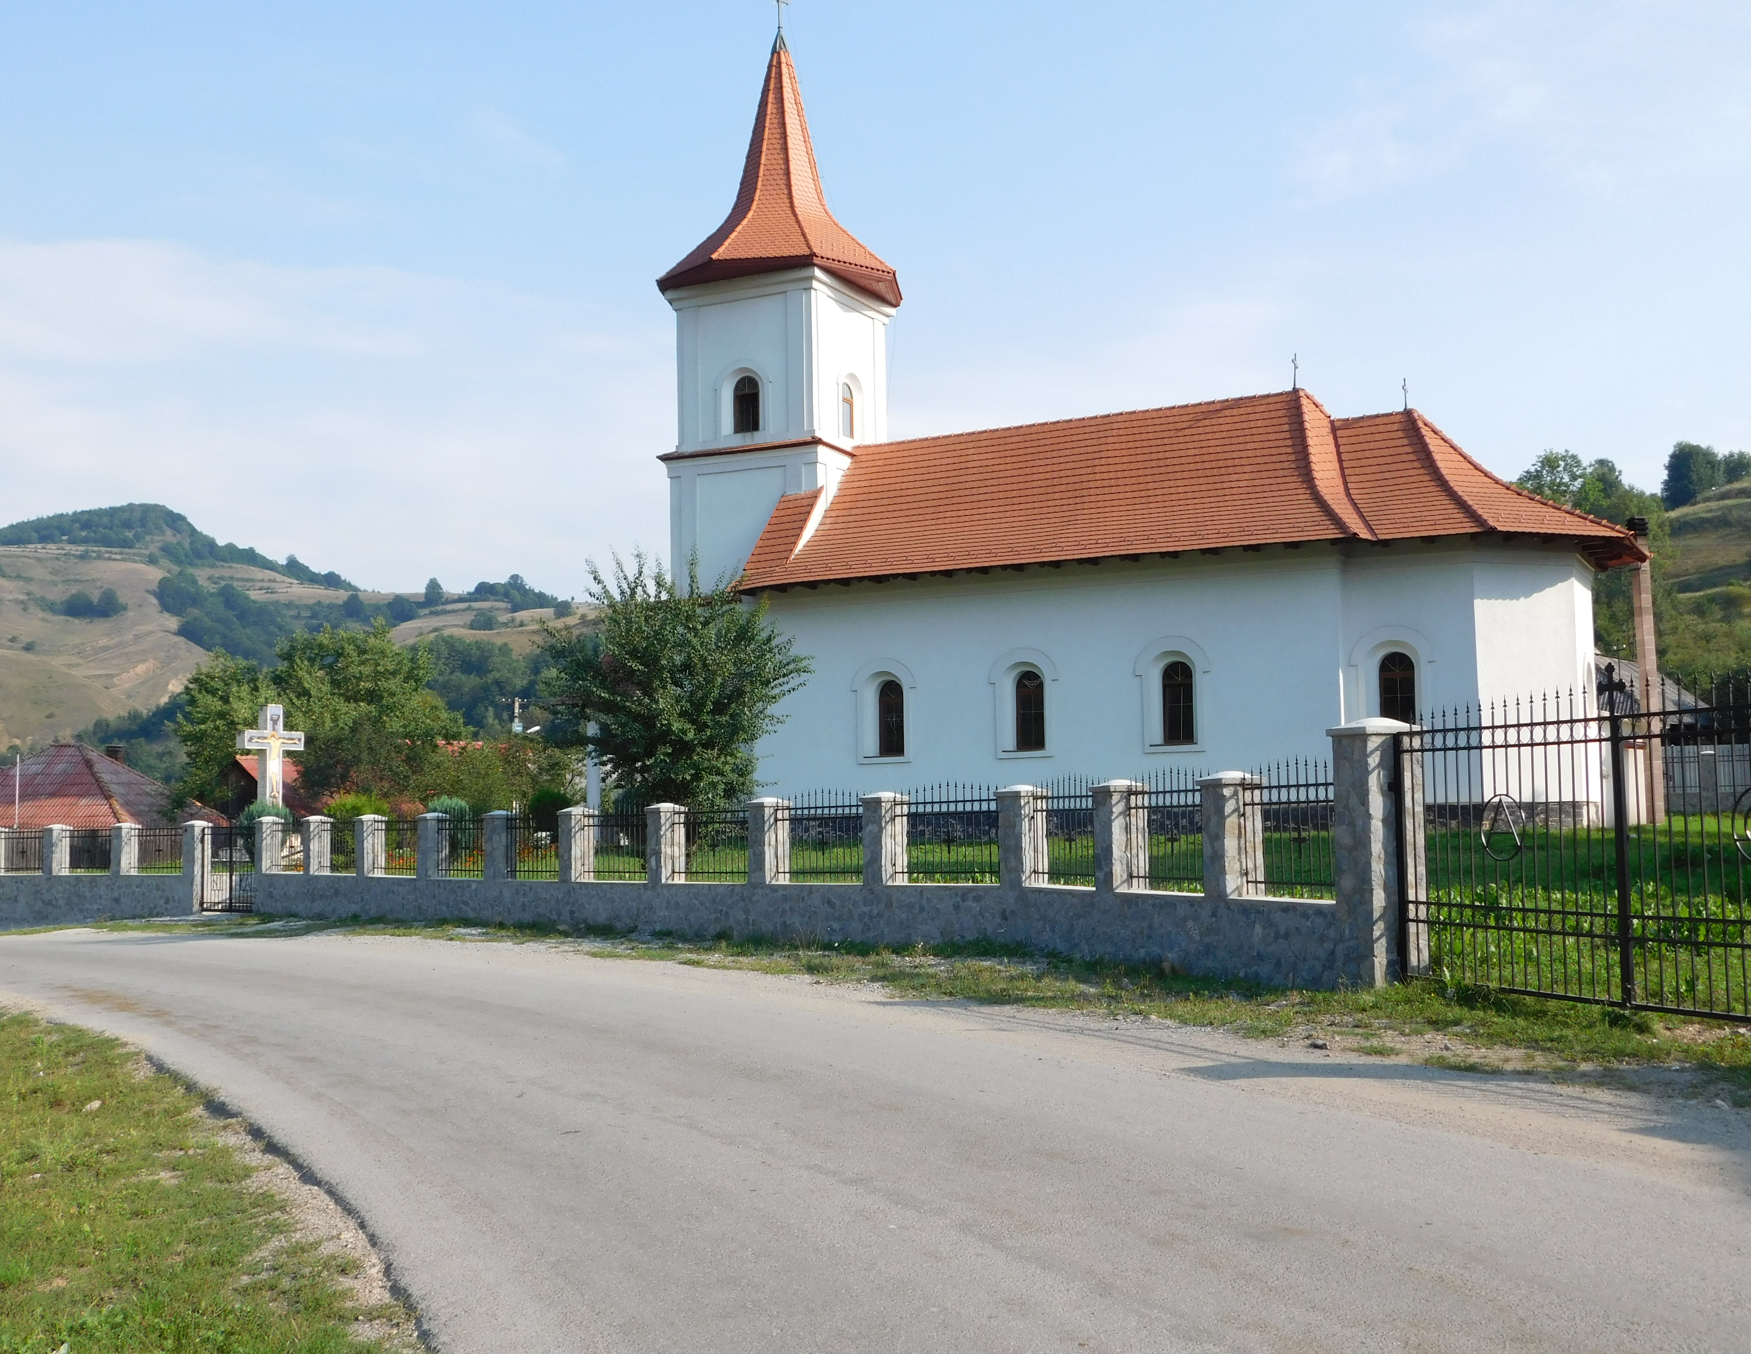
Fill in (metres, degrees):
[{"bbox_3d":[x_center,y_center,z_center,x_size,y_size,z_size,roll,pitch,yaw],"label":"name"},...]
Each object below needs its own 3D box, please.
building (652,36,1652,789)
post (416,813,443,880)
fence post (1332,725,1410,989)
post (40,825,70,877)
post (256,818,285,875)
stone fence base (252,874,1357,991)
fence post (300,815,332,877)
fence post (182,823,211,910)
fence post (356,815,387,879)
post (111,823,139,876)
[{"bbox_3d":[5.253,-7.057,46.253,23.948,22.018,8.411,-3,-6,28],"label":"building"},{"bbox_3d":[-7.673,2.911,32.304,0.420,1.138,0.420,4,-7,-39],"label":"post"},{"bbox_3d":[4.007,1.381,14.957,0.550,2.116,0.550,2,-6,-18],"label":"fence post"},{"bbox_3d":[-18.696,3.959,42.904,0.448,1.165,0.448,-4,-7,36],"label":"post"},{"bbox_3d":[-12.454,3.470,38.539,0.448,1.165,0.448,5,-7,-39],"label":"post"},{"bbox_3d":[-3.642,3.336,26.970,2.210,0.927,28.603,3,-7,-35],"label":"stone fence base"},{"bbox_3d":[-10.726,3.230,36.039,0.420,1.138,0.420,4,-7,-39],"label":"fence post"},{"bbox_3d":[-14.462,4.041,40.000,0.440,1.983,0.440,-5,-7,42],"label":"fence post"},{"bbox_3d":[-9.359,3.131,34.801,0.448,1.165,0.448,5,-7,-39],"label":"fence post"},{"bbox_3d":[-16.628,3.822,41.602,0.448,1.165,0.448,-4,-7,35],"label":"post"}]

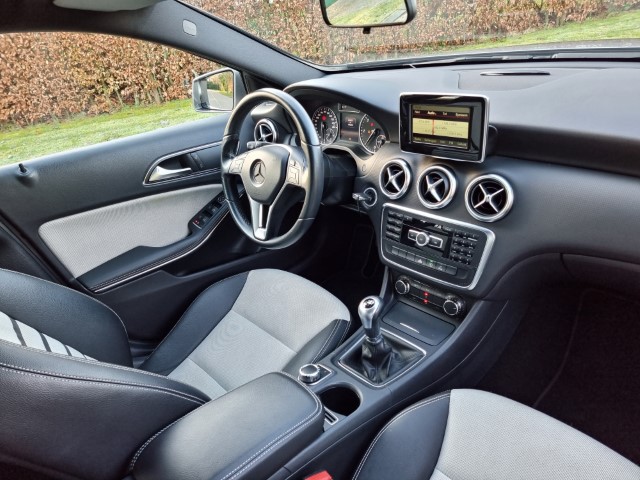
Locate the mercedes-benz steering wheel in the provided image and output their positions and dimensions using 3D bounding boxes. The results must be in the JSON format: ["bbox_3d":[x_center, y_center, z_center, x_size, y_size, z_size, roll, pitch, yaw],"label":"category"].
[{"bbox_3d":[-0.123,-0.166,1.067,0.100,0.375,0.375,-13,24,-42],"label":"mercedes-benz steering wheel"}]

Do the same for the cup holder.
[{"bbox_3d":[0.041,0.322,0.834,0.084,0.065,0.084,-7,28,4],"label":"cup holder"}]

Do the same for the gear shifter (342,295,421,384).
[{"bbox_3d":[0.107,0.174,0.876,0.130,0.155,0.120,-30,34,-35],"label":"gear shifter"}]

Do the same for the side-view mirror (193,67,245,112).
[{"bbox_3d":[-0.348,-0.502,1.490,0.220,0.155,0.105,10,33,31],"label":"side-view mirror"}]

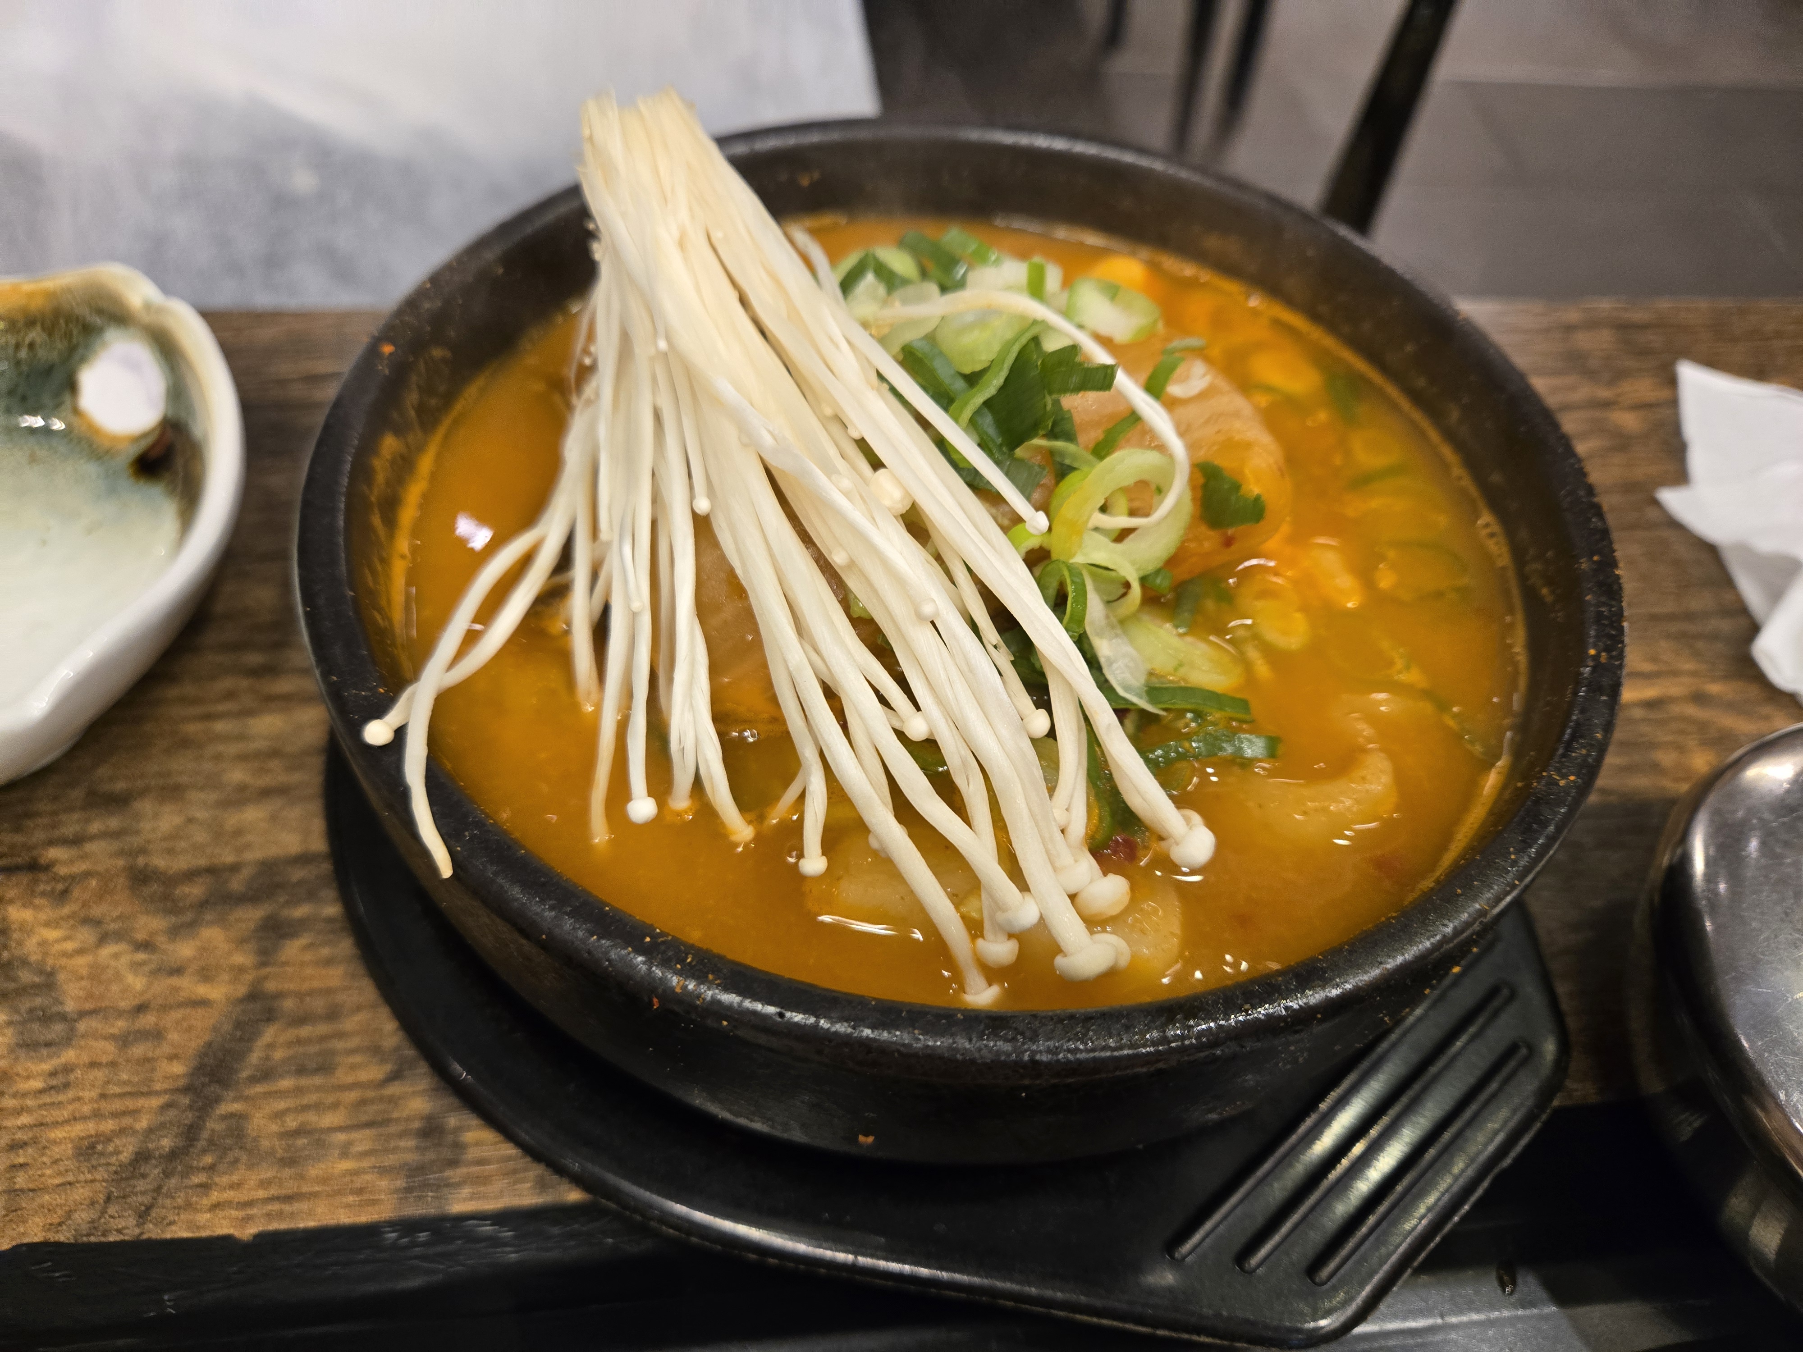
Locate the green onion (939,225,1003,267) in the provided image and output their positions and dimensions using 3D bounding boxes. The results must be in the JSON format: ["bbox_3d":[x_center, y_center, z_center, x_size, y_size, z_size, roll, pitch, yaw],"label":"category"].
[{"bbox_3d":[0.014,-0.085,0.236,0.012,0.004,0.006,38,59,23],"label":"green onion"}]

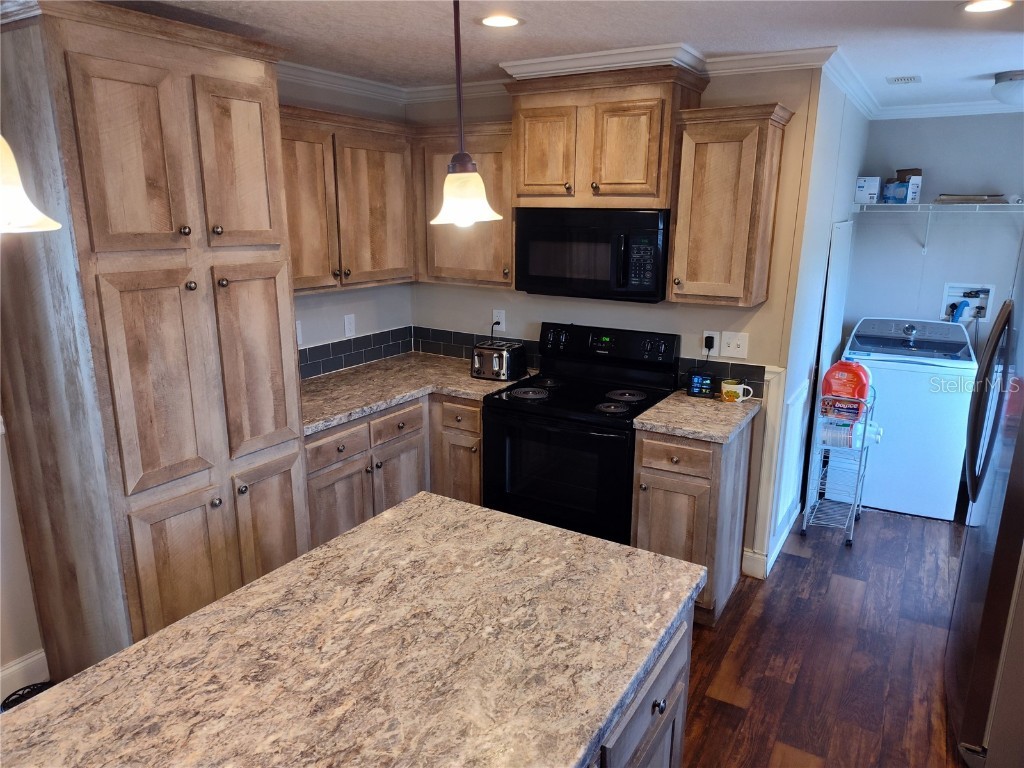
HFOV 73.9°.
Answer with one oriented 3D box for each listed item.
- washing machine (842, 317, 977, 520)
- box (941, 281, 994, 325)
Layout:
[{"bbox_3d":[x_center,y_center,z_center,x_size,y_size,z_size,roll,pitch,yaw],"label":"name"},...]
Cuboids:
[{"bbox_3d":[2.438,0.184,4.249,0.688,1.070,0.695,8,17,28],"label":"washing machine"},{"bbox_3d":[3.012,-0.543,4.503,0.275,0.235,0.083,9,17,30],"label":"box"}]

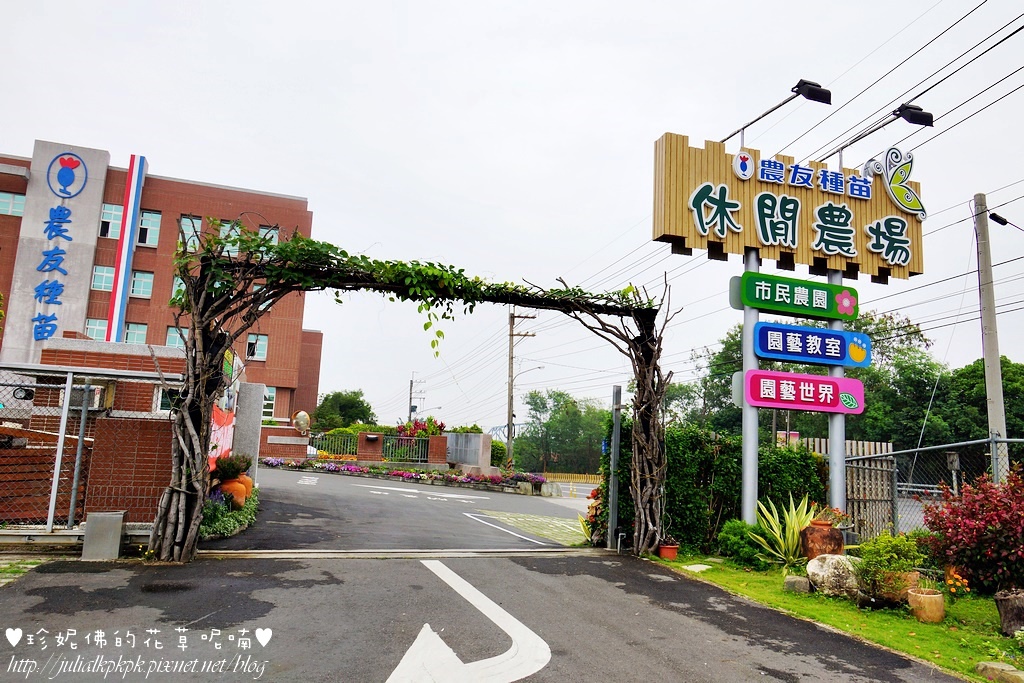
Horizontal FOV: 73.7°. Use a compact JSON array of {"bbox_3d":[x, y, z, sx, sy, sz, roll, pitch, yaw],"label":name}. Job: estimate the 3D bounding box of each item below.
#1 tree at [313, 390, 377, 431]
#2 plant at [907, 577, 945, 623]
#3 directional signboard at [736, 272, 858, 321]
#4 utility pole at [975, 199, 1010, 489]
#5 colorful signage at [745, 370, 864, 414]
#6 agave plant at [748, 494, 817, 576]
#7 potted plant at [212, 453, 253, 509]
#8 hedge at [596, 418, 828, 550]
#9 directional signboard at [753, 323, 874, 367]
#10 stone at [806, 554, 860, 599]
[{"bbox_3d":[-10.530,5.274,43.000,3.926,4.383,3.926,6,-9,-18],"label":"tree"},{"bbox_3d":[3.904,2.432,6.450,0.294,0.352,0.294,6,-9,-18],"label":"plant"},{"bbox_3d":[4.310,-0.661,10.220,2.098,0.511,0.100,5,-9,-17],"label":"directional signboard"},{"bbox_3d":[9.247,0.414,13.101,0.280,6.779,0.280,5,-9,-17],"label":"utility pole"},{"bbox_3d":[4.460,0.785,10.310,2.200,0.540,0.120,6,-9,-18],"label":"colorful signage"},{"bbox_3d":[3.657,2.615,9.250,0.856,1.061,0.856,6,-9,-18],"label":"agave plant"},{"bbox_3d":[-4.658,2.338,11.404,0.620,0.950,0.620,6,-9,-21],"label":"potted plant"},{"bbox_3d":[3.193,2.236,10.565,3.496,1.850,0.840,5,-9,-17],"label":"hedge"},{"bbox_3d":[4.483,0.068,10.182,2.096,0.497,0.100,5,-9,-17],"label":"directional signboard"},{"bbox_3d":[3.488,2.540,7.392,0.500,0.380,0.400,5,-9,-17],"label":"stone"}]

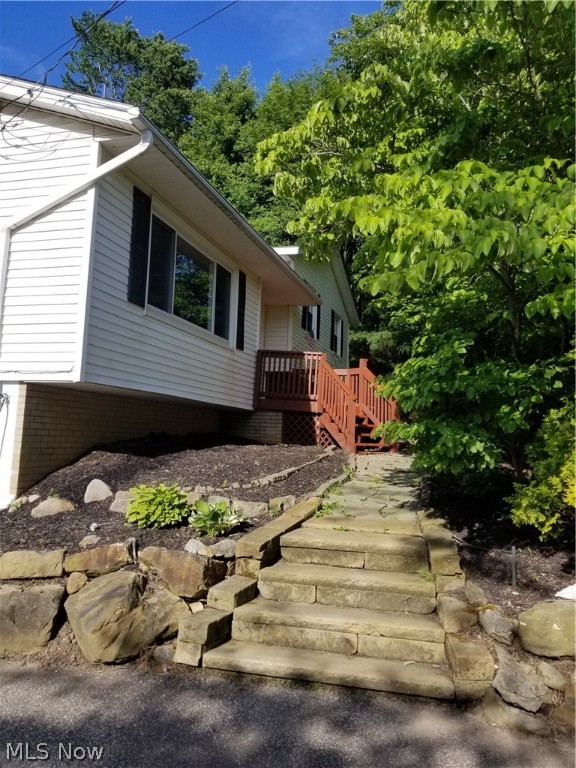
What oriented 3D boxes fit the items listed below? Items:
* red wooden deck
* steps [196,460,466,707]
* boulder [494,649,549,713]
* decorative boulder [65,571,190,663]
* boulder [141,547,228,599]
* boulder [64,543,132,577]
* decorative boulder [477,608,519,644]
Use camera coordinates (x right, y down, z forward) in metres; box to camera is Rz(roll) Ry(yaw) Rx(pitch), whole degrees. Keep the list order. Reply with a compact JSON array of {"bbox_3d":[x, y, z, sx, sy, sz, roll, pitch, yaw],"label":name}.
[{"bbox_3d":[0.795,0.335,10.625,2.600,1.760,1.900,1,-6,13],"label":"red wooden deck"},{"bbox_3d":[0.821,1.549,6.331,1.770,1.360,5.100,1,-6,12],"label":"steps"},{"bbox_3d":[1.429,1.808,3.530,0.330,0.270,0.300,1,-6,13],"label":"boulder"},{"bbox_3d":[-1.169,1.686,4.200,0.830,0.530,0.500,2,-6,6],"label":"decorative boulder"},{"bbox_3d":[-0.796,1.422,4.350,0.590,0.320,0.400,2,-6,6],"label":"boulder"},{"bbox_3d":[-1.439,1.333,4.380,0.470,0.200,0.280,2,-6,6],"label":"boulder"},{"bbox_3d":[1.467,1.683,4.020,0.270,0.210,0.250,1,-6,13],"label":"decorative boulder"}]

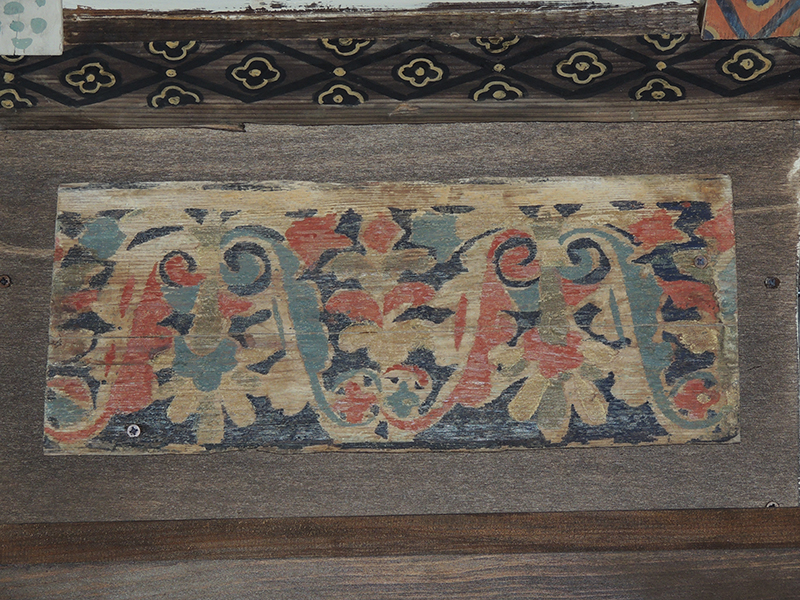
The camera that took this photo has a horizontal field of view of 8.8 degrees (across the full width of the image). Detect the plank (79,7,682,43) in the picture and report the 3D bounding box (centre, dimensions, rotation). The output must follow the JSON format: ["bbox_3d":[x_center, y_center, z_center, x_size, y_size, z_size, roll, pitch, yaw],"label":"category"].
[{"bbox_3d":[-0.011,-0.168,3.259,0.399,0.021,0.020,-1,-22,0],"label":"plank"}]

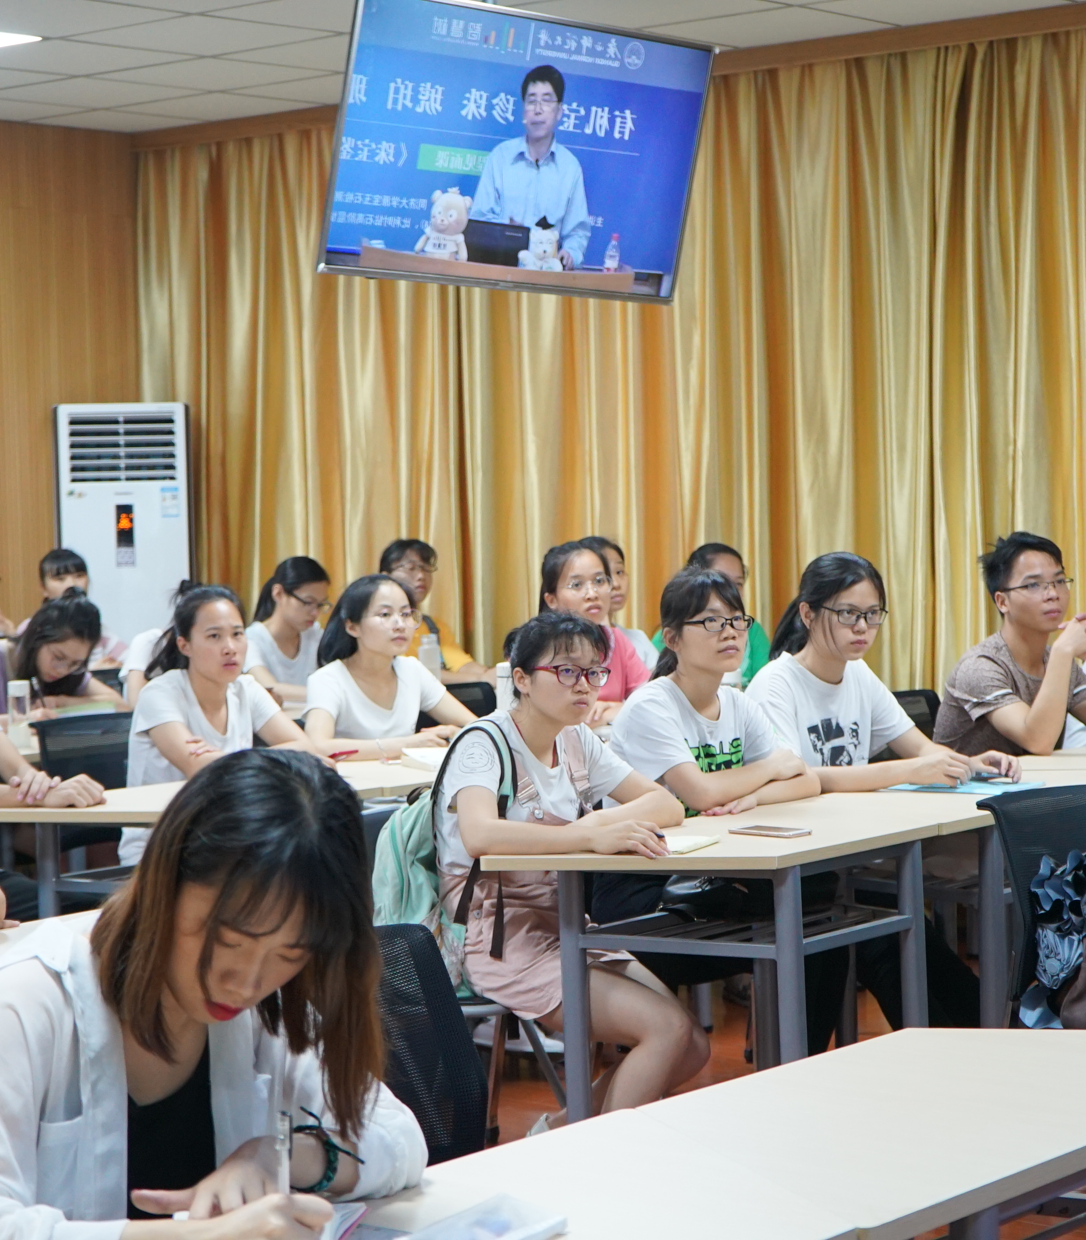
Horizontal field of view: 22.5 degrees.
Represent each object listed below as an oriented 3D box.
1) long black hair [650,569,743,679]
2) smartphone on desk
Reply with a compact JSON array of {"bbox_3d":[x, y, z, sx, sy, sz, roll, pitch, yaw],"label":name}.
[{"bbox_3d":[0.339,0.006,5.950,0.220,0.240,0.180,2,5,43],"label":"long black hair"},{"bbox_3d":[0.461,0.426,5.494,0.152,0.009,0.076,1,5,37],"label":"smartphone on desk"}]

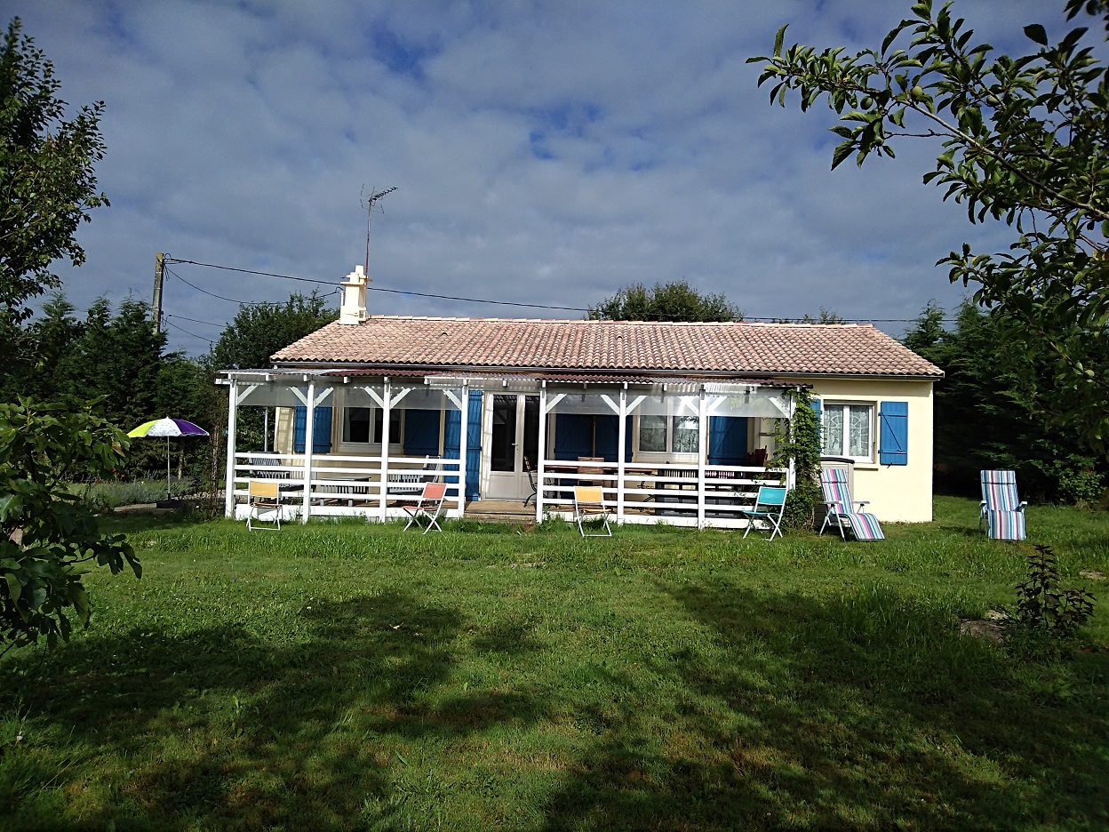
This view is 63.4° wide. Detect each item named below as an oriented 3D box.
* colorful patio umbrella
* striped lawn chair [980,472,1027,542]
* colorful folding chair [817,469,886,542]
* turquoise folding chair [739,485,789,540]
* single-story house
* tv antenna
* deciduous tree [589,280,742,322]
[{"bbox_3d":[-7.091,0.808,16.589,1.526,1.531,1.526,1,-2,0],"label":"colorful patio umbrella"},{"bbox_3d":[7.223,1.401,14.415,0.650,1.050,1.000,1,-2,15],"label":"striped lawn chair"},{"bbox_3d":[4.449,1.302,13.525,0.640,1.050,1.050,2,-2,-17],"label":"colorful folding chair"},{"bbox_3d":[3.080,1.419,13.122,0.460,0.720,0.500,0,-2,38],"label":"turquoise folding chair"},{"bbox_3d":[1.055,-0.778,20.199,12.868,5.464,12.202,1,-2,4],"label":"single-story house"},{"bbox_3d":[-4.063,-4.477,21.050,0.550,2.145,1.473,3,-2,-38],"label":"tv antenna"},{"bbox_3d":[3.855,-1.218,31.884,6.000,7.238,6.000,1,-2,0],"label":"deciduous tree"}]

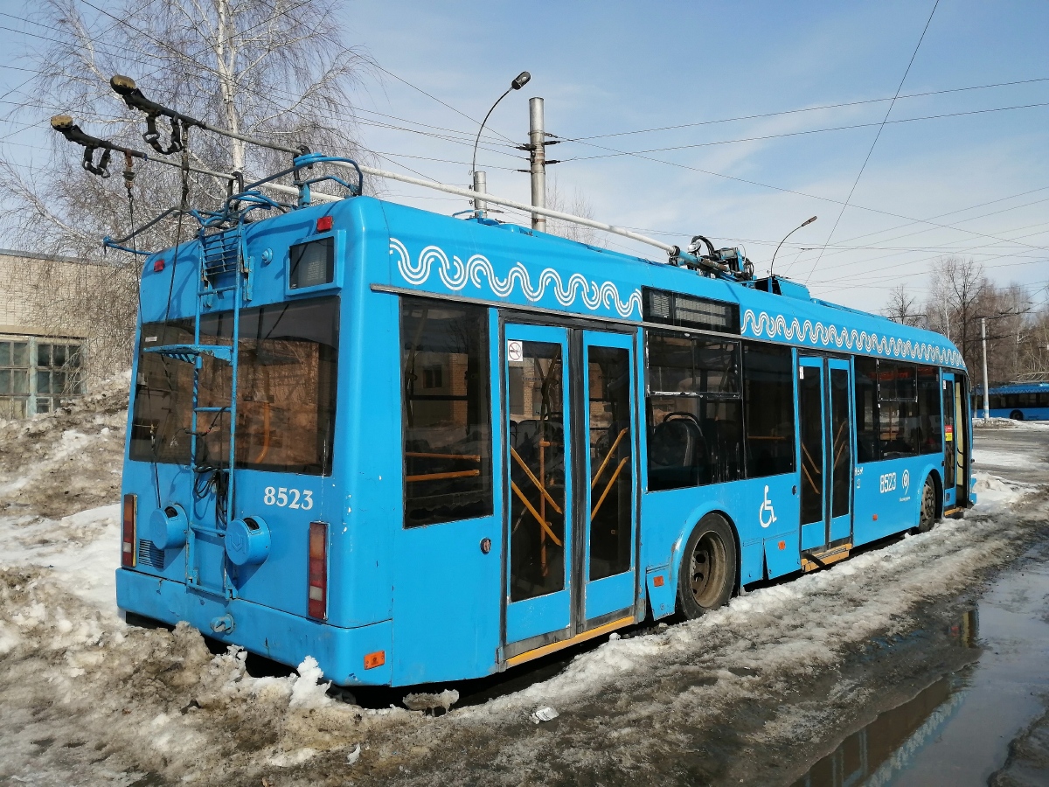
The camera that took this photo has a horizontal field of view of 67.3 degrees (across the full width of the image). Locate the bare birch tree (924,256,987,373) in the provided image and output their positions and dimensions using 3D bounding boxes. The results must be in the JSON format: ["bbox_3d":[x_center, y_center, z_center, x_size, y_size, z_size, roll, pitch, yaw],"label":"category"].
[{"bbox_3d":[33.879,-4.000,62.000,5.000,13.800,5.000,-1,-1,30],"label":"bare birch tree"}]

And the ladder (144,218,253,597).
[{"bbox_3d":[-1.800,0.080,4.390,0.470,2.050,0.330,-1,-3,40],"label":"ladder"}]

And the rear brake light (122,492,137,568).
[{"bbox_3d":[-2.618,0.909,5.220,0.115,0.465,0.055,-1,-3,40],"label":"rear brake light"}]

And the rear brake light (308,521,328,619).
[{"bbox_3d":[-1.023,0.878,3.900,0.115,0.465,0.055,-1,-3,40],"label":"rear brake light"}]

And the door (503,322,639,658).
[{"bbox_3d":[0.345,0.574,5.106,0.100,1.960,1.390,-1,-1,42],"label":"door"}]

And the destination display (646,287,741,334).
[{"bbox_3d":[1.333,-0.638,6.235,0.080,0.250,1.500,-1,-1,42],"label":"destination display"}]

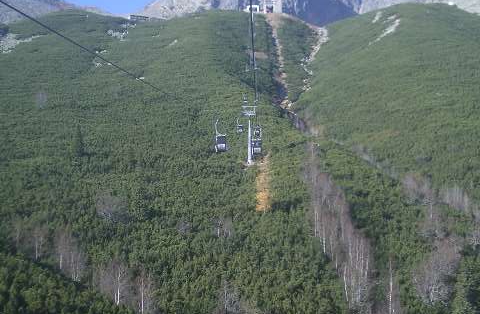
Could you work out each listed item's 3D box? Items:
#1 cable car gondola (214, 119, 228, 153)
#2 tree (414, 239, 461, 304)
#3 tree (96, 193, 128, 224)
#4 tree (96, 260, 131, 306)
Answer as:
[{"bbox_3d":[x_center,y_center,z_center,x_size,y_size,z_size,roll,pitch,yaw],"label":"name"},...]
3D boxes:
[{"bbox_3d":[-2.300,-2.570,81.000,1.590,4.260,1.800,0,-3,2],"label":"cable car gondola"},{"bbox_3d":[32.960,19.190,108.000,7.680,10.850,7.450,0,-3,0],"label":"tree"},{"bbox_3d":[-29.160,11.780,148.000,7.320,6.860,7.100,0,-3,0],"label":"tree"},{"bbox_3d":[-21.110,21.110,108.000,5.670,8.010,5.500,0,-3,0],"label":"tree"}]

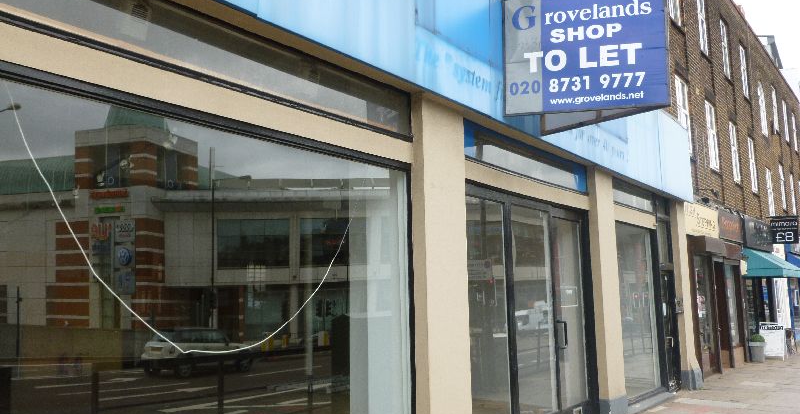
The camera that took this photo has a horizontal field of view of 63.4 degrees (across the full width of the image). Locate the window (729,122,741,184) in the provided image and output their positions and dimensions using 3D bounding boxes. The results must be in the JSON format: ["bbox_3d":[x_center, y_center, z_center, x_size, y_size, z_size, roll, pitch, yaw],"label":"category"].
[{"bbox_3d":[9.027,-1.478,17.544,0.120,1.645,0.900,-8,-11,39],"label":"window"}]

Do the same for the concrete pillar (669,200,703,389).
[{"bbox_3d":[5.071,1.543,11.621,0.224,3.224,0.704,-7,-10,37],"label":"concrete pillar"}]

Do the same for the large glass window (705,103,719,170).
[{"bbox_3d":[7.447,-1.664,15.430,0.100,1.616,0.905,-7,-10,37],"label":"large glass window"}]

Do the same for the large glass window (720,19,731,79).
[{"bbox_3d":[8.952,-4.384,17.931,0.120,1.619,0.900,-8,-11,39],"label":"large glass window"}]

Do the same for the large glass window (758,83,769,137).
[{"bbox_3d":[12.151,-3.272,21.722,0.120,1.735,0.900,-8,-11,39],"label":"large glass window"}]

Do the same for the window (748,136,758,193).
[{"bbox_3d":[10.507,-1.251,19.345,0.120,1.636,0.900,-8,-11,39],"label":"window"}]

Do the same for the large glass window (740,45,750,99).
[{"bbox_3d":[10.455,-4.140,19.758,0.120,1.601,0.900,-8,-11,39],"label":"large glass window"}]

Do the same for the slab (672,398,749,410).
[{"bbox_3d":[4.544,2.910,9.476,0.928,0.050,0.536,-7,-10,37],"label":"slab"}]

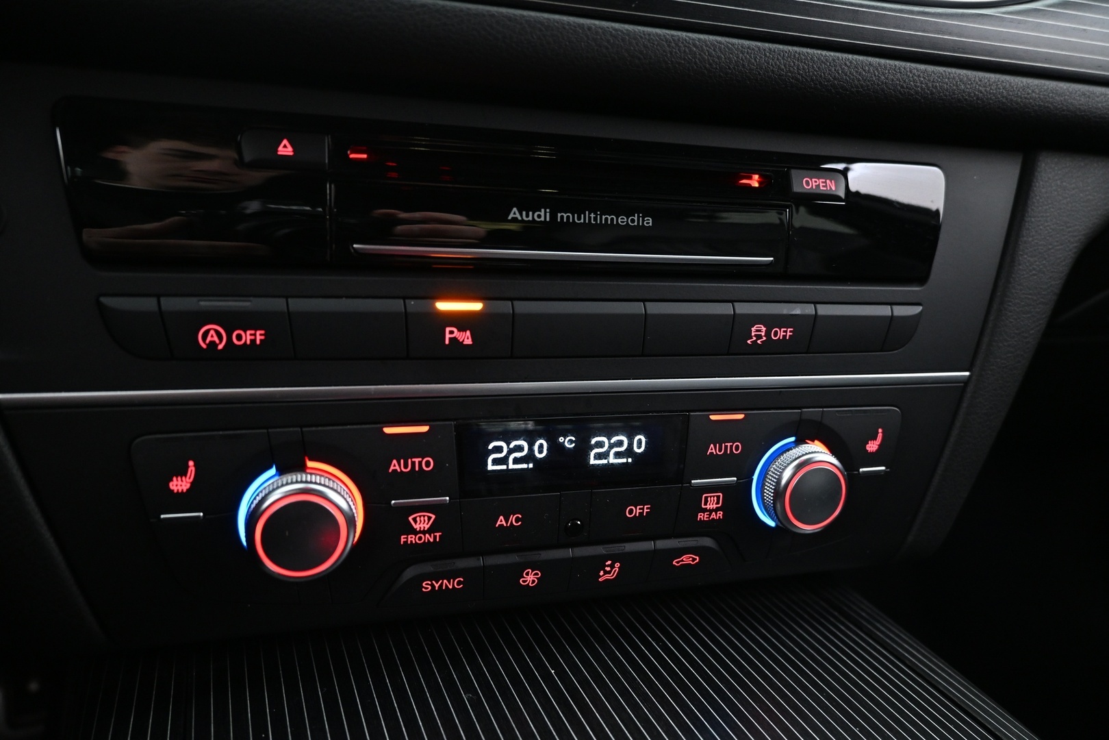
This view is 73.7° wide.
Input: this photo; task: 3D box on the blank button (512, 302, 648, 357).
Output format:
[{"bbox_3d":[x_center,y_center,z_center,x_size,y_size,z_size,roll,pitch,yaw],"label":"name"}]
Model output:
[{"bbox_3d":[0.006,-0.012,0.217,0.040,0.015,0.008,-1,6,-17],"label":"blank button"}]

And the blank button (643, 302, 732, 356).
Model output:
[{"bbox_3d":[0.039,-0.013,0.227,0.029,0.015,0.008,-1,6,-17],"label":"blank button"}]

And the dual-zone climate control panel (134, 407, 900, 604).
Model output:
[{"bbox_3d":[0.006,0.041,0.221,0.232,0.054,0.024,-1,13,-17],"label":"dual-zone climate control panel"}]

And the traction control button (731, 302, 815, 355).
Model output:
[{"bbox_3d":[0.067,-0.013,0.235,0.029,0.015,0.008,-1,6,-17],"label":"traction control button"}]

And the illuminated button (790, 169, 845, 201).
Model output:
[{"bbox_3d":[0.082,-0.058,0.235,0.020,0.009,0.008,-1,5,-17],"label":"illuminated button"}]

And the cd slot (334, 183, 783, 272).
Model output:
[{"bbox_3d":[0.007,-0.039,0.214,0.135,0.020,0.010,-1,5,-17],"label":"cd slot"}]

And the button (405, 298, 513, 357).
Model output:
[{"bbox_3d":[-0.027,-0.012,0.206,0.029,0.015,0.008,-1,6,-17],"label":"button"}]

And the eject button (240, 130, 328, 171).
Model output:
[{"bbox_3d":[-0.068,-0.055,0.189,0.020,0.009,0.008,-1,5,-17],"label":"eject button"}]

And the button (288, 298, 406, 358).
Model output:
[{"bbox_3d":[-0.055,-0.011,0.198,0.029,0.015,0.008,-1,6,-17],"label":"button"}]

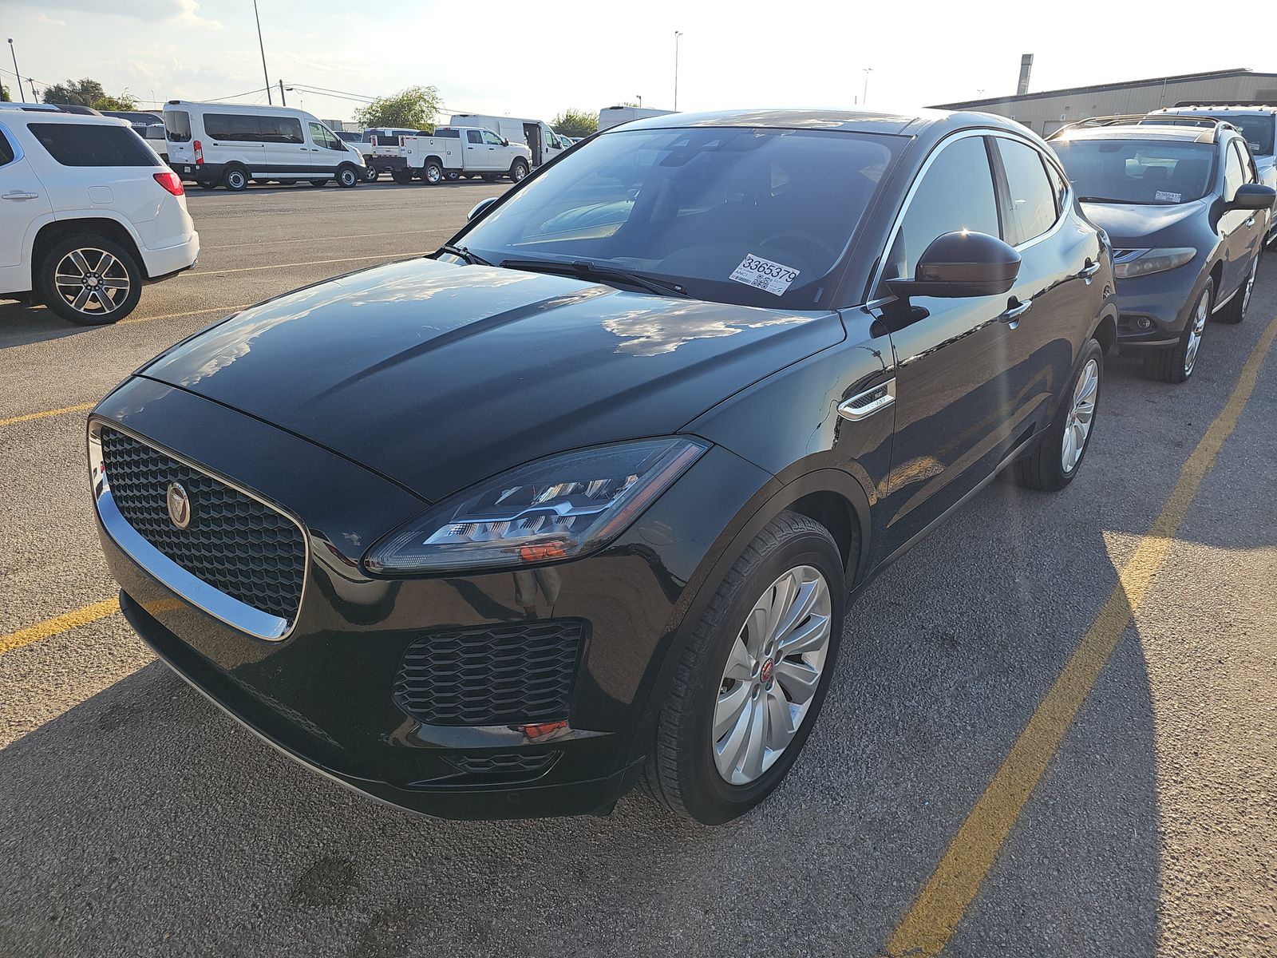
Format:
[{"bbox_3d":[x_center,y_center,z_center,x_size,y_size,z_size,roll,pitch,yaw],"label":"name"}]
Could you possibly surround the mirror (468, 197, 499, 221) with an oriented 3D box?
[{"bbox_3d":[-0.605,-1.004,3.365,0.240,0.190,0.190,16,26,37],"label":"mirror"}]

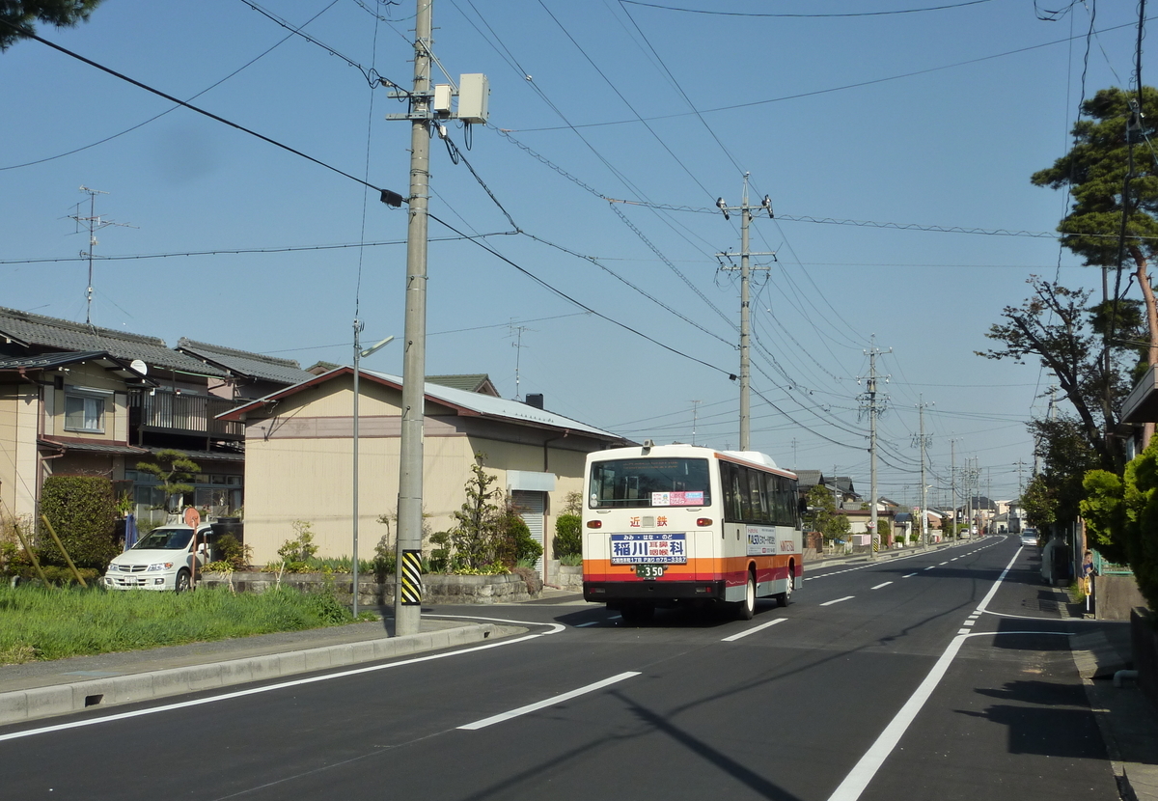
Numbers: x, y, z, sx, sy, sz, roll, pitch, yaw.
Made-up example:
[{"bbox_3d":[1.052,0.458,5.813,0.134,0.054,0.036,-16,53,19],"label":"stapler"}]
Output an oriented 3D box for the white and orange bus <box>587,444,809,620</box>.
[{"bbox_3d":[2.465,2.503,28.426,2.330,2.950,8.900,-1,-5,17],"label":"white and orange bus"}]

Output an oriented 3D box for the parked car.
[{"bbox_3d":[-9.828,3.912,37.932,1.770,1.720,4.760,-2,-5,20],"label":"parked car"}]

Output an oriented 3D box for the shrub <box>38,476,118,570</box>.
[{"bbox_3d":[-12.588,3.204,37.792,2.000,2.596,1.850,1,-5,-10],"label":"shrub"}]

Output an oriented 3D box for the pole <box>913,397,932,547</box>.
[{"bbox_3d":[23.960,5.101,104.700,1.350,10.631,0.500,-1,-5,17],"label":"pole"}]

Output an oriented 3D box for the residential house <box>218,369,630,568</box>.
[{"bbox_3d":[-3.698,2.120,39.451,7.050,4.976,9.900,-2,-5,21],"label":"residential house"}]

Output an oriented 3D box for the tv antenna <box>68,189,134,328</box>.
[{"bbox_3d":[-14.164,-4.227,44.511,1.350,4.068,2.100,-5,-7,45],"label":"tv antenna"}]

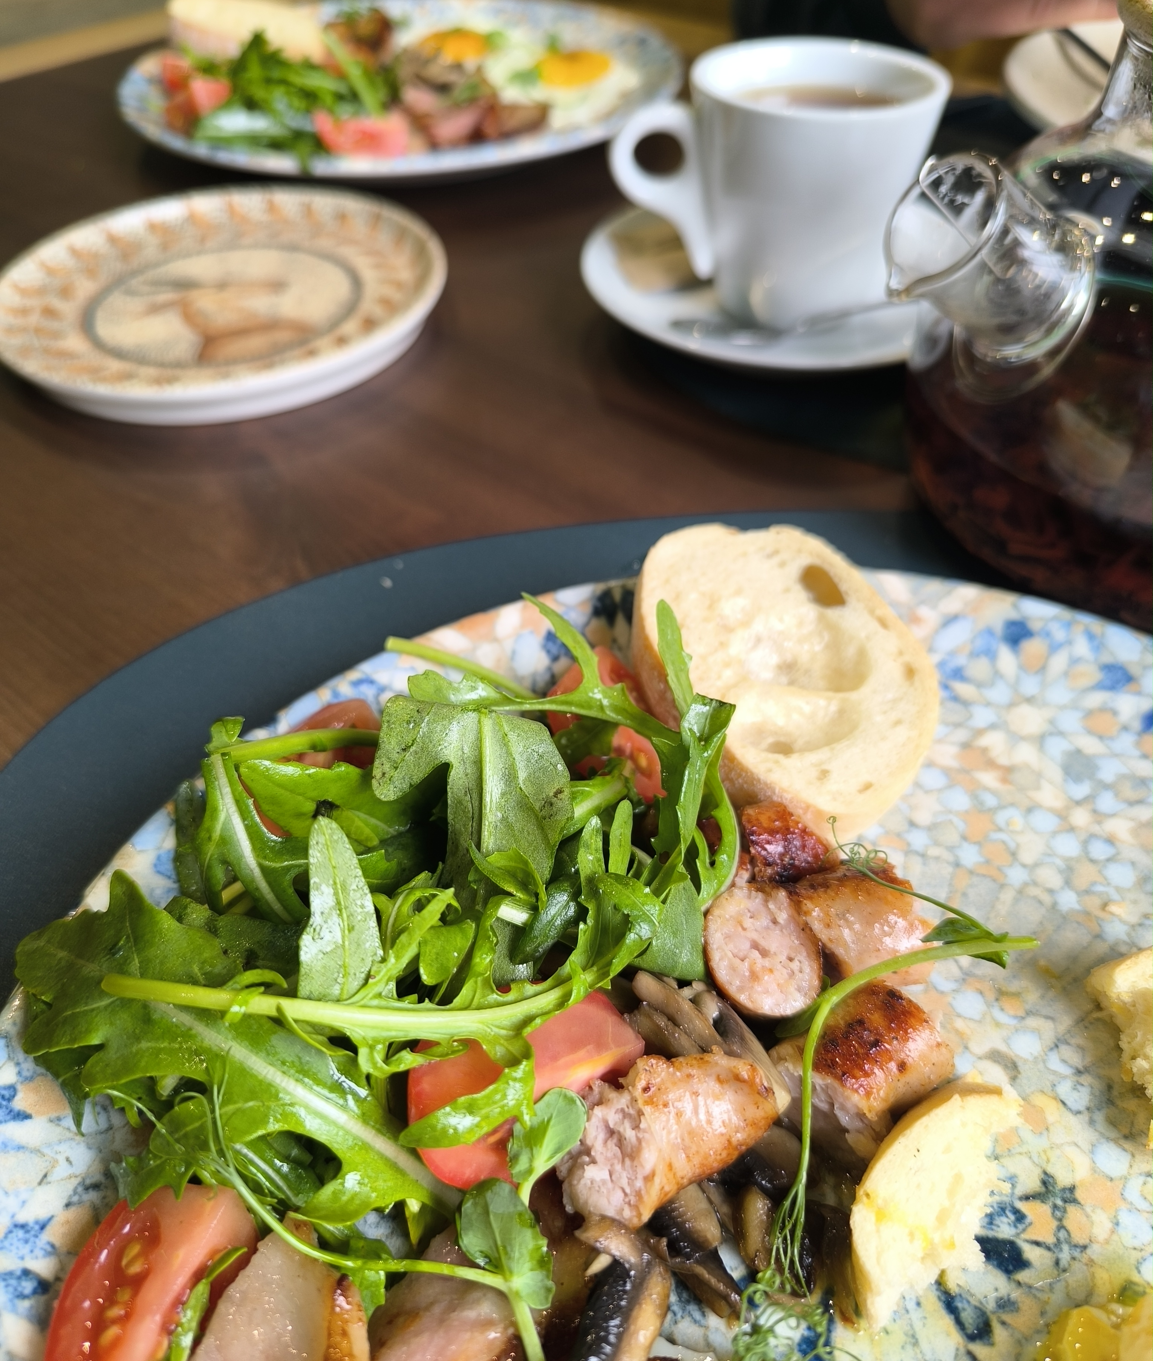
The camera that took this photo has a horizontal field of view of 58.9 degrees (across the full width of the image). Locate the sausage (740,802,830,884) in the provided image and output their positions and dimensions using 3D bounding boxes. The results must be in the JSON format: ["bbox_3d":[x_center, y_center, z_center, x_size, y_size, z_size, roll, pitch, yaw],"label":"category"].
[{"bbox_3d":[0.041,0.032,0.195,0.026,0.020,0.020,20,50,19],"label":"sausage"}]

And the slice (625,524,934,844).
[{"bbox_3d":[0.044,-0.002,0.219,0.052,0.017,0.076,-22,62,-12],"label":"slice"}]

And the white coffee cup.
[{"bbox_3d":[0.065,-0.168,0.351,0.107,0.072,0.082,-1,47,0],"label":"white coffee cup"}]

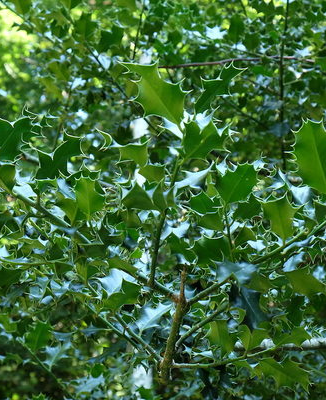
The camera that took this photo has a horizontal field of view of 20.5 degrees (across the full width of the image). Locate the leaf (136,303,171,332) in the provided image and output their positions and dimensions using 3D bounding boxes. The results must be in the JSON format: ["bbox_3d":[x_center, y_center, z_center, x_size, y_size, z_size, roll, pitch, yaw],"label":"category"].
[{"bbox_3d":[-0.010,0.124,0.950,0.049,0.030,0.016,-40,-6,-27],"label":"leaf"}]

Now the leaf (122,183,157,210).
[{"bbox_3d":[-0.027,-0.004,1.050,0.043,0.028,0.022,20,0,-30],"label":"leaf"}]

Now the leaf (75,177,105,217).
[{"bbox_3d":[-0.085,-0.004,1.050,0.035,0.049,0.015,0,25,0],"label":"leaf"}]

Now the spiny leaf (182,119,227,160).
[{"bbox_3d":[0.046,-0.067,1.000,0.057,0.049,0.016,-48,0,30],"label":"spiny leaf"}]

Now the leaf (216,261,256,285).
[{"bbox_3d":[0.069,0.068,0.840,0.044,0.025,0.018,9,-5,-35],"label":"leaf"}]

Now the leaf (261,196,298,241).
[{"bbox_3d":[0.127,0.019,0.980,0.037,0.055,0.017,-7,30,0],"label":"leaf"}]

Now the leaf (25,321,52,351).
[{"bbox_3d":[-0.173,0.188,1.250,0.033,0.045,0.016,17,25,0],"label":"leaf"}]

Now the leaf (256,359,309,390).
[{"bbox_3d":[0.139,0.204,1.050,0.063,0.032,0.017,18,0,20],"label":"leaf"}]

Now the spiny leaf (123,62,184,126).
[{"bbox_3d":[-0.009,-0.099,0.840,0.047,0.079,0.020,-43,11,4],"label":"spiny leaf"}]

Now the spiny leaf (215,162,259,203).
[{"bbox_3d":[0.073,-0.017,0.900,0.038,0.052,0.018,25,29,4],"label":"spiny leaf"}]

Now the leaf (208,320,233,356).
[{"bbox_3d":[0.069,0.165,1.080,0.025,0.046,0.015,-14,30,0],"label":"leaf"}]

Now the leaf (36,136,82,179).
[{"bbox_3d":[-0.116,-0.047,1.000,0.059,0.032,0.017,-46,0,25],"label":"leaf"}]

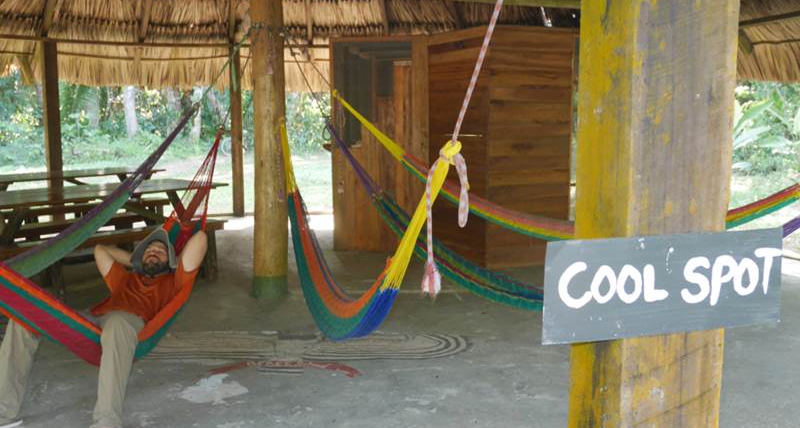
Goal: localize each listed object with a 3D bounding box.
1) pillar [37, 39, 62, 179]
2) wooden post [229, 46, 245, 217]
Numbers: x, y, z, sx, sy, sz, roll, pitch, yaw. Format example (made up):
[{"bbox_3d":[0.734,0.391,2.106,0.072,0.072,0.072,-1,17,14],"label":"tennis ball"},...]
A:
[{"bbox_3d":[-4.944,-1.221,11.211,0.180,2.446,0.180,-5,8,-38],"label":"pillar"},{"bbox_3d":[-2.514,-1.253,12.038,0.160,2.566,0.160,-2,7,-14],"label":"wooden post"}]

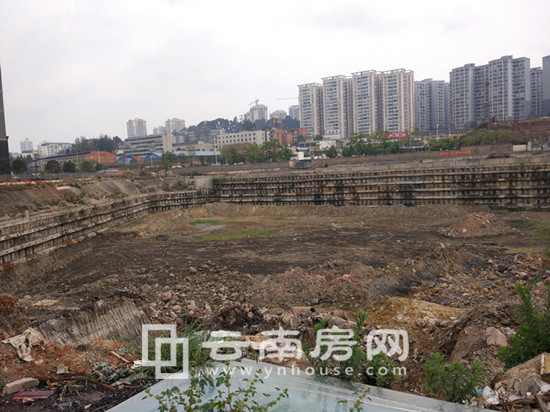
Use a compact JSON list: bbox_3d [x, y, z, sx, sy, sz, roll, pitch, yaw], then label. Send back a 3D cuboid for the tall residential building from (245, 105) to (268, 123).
[{"bbox_3d":[-22.690,-111.860,561.080,29.000,32.000,22.000,-2,4,0],"label":"tall residential building"}]

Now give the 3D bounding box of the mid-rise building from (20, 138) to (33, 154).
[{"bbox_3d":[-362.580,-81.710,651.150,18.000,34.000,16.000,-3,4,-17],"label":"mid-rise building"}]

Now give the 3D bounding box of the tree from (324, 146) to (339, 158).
[{"bbox_3d":[21.600,-20.450,170.000,5.200,4.900,5.000,-2,4,7],"label":"tree"}]

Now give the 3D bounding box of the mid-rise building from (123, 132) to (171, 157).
[{"bbox_3d":[-94.240,-43.830,330.680,40.000,20.000,12.000,0,5,33],"label":"mid-rise building"}]

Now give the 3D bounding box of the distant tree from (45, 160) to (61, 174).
[{"bbox_3d":[-80.050,-13.850,160.000,5.600,5.000,5.400,-4,4,-27],"label":"distant tree"}]

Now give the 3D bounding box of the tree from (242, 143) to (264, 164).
[{"bbox_3d":[-9.670,-24.060,200.000,9.400,9.000,8.500,-2,4,-3],"label":"tree"}]

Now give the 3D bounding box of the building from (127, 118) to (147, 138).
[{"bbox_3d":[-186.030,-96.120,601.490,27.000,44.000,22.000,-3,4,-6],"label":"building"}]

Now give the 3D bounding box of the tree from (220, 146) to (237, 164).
[{"bbox_3d":[-20.910,-22.710,200.000,7.000,8.100,6.800,-3,4,-6],"label":"tree"}]

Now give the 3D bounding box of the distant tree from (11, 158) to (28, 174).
[{"bbox_3d":[-91.930,-14.120,160.000,5.900,5.600,5.700,-4,4,-30],"label":"distant tree"}]

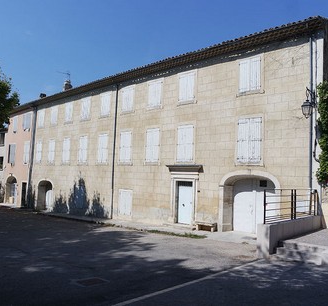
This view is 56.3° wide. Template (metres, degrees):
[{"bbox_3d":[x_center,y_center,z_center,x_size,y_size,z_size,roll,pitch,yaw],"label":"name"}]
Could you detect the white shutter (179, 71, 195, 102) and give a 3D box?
[{"bbox_3d":[1.216,-3.474,16.270,1.037,1.375,0.120,-2,-5,42],"label":"white shutter"}]

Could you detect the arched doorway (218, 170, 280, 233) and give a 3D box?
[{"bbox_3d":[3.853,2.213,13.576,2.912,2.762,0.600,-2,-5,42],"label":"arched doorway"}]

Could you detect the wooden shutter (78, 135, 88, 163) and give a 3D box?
[{"bbox_3d":[-6.022,-0.215,23.080,1.225,1.962,0.120,-2,-6,43],"label":"wooden shutter"}]

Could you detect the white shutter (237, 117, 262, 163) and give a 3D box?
[{"bbox_3d":[3.876,-0.548,13.732,1.212,2.019,0.140,-2,-6,43],"label":"white shutter"}]

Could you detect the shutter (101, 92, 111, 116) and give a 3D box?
[{"bbox_3d":[-4.053,-3.395,21.558,1.200,1.750,0.140,-2,-6,43],"label":"shutter"}]

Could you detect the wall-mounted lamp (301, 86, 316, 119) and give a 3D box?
[{"bbox_3d":[5.522,-1.804,11.504,0.430,1.145,1.090,-2,-6,43],"label":"wall-mounted lamp"}]

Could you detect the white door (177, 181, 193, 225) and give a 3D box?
[{"bbox_3d":[1.162,2.687,16.550,1.040,2.288,0.120,-2,-5,42],"label":"white door"}]

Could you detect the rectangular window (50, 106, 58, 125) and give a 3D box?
[{"bbox_3d":[-9.107,-3.099,25.711,0.990,1.490,0.180,-2,-5,42],"label":"rectangular window"}]

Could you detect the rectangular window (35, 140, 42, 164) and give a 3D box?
[{"bbox_3d":[-11.412,0.002,28.174,1.212,1.900,0.120,-2,-6,43],"label":"rectangular window"}]

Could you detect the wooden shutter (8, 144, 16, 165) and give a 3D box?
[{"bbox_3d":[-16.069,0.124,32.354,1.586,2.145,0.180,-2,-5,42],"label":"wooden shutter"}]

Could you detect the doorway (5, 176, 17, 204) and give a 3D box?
[{"bbox_3d":[-15.820,3.861,31.970,2.626,2.847,0.400,-2,-5,42],"label":"doorway"}]

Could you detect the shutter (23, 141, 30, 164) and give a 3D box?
[{"bbox_3d":[-12.860,-0.034,28.761,1.100,2.030,0.120,-2,-5,42],"label":"shutter"}]

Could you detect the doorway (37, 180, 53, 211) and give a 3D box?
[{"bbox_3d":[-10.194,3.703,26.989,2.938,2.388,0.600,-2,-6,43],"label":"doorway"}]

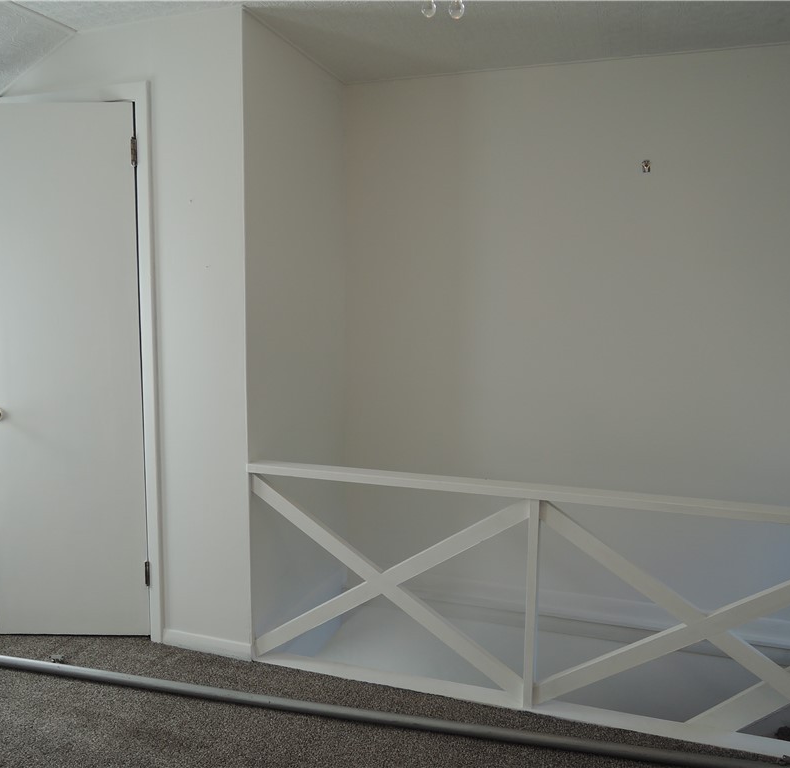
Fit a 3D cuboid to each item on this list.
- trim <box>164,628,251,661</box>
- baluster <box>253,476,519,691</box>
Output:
[{"bbox_3d":[-0.711,0.989,2.690,0.379,0.062,0.016,3,7,18],"label":"trim"},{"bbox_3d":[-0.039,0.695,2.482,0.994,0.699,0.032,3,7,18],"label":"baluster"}]

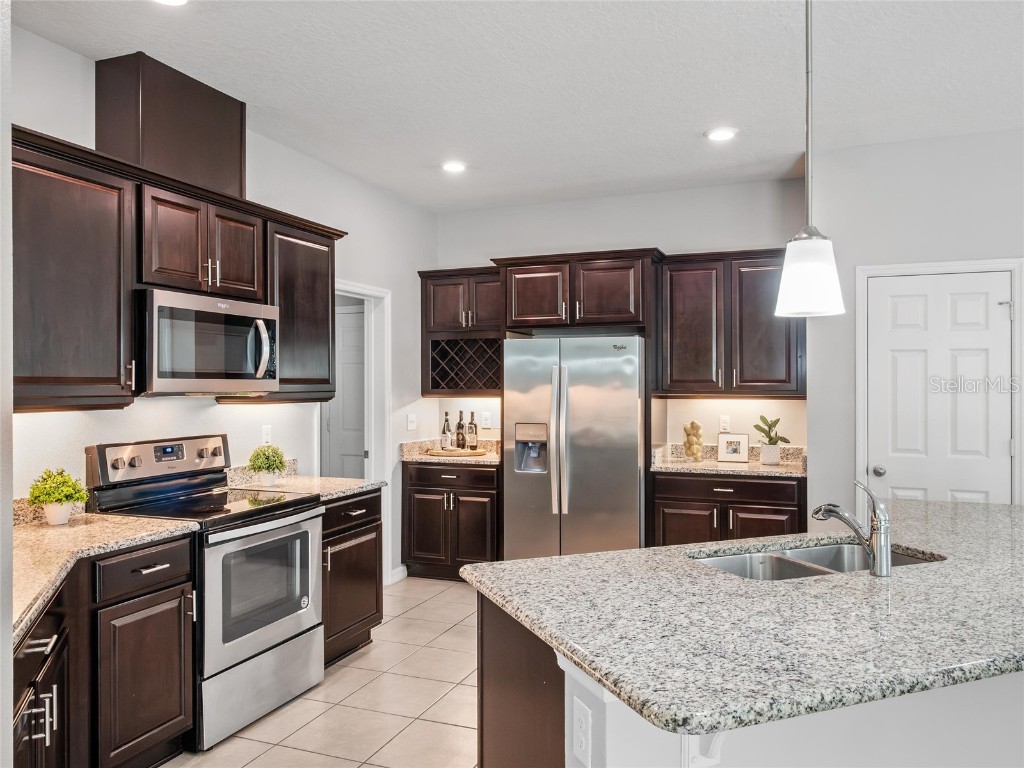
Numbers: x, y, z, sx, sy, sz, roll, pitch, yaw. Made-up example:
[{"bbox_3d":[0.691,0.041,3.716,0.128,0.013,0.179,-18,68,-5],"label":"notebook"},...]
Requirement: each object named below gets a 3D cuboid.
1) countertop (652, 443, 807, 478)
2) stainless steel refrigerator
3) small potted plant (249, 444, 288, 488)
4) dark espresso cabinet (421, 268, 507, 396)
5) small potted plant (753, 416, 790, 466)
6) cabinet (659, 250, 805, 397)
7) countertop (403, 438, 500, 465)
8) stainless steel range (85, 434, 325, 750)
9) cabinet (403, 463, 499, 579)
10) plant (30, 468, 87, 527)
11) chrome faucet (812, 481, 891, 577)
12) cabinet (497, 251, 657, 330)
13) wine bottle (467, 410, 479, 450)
[{"bbox_3d":[1.453,0.499,5.102,0.948,0.139,0.630,0,0,21],"label":"countertop"},{"bbox_3d":[0.503,0.569,5.300,0.905,1.750,0.855,0,0,21],"label":"stainless steel refrigerator"},{"bbox_3d":[-1.268,0.426,4.047,0.190,0.214,0.190,0,0,0],"label":"small potted plant"},{"bbox_3d":[-0.291,-0.376,5.964,0.805,0.960,0.370,0,0,22],"label":"dark espresso cabinet"},{"bbox_3d":[1.745,0.369,5.167,0.245,0.327,0.225,0,0,21],"label":"small potted plant"},{"bbox_3d":[1.494,-0.394,5.222,0.950,0.960,0.365,0,0,21],"label":"cabinet"},{"bbox_3d":[-0.345,0.512,5.833,0.805,0.127,0.645,0,0,22],"label":"countertop"},{"bbox_3d":[-1.330,0.853,3.458,0.675,1.190,0.762,0,0,21],"label":"stainless steel range"},{"bbox_3d":[-0.351,1.008,5.821,0.783,0.874,0.610,0,0,21],"label":"cabinet"},{"bbox_3d":[-1.753,0.433,2.970,0.225,0.216,0.230,0,0,21],"label":"plant"},{"bbox_3d":[1.004,0.410,2.268,0.062,0.252,0.262,0,0,-23],"label":"chrome faucet"},{"bbox_3d":[0.527,-0.620,5.471,1.120,0.480,0.675,0,0,22],"label":"cabinet"},{"bbox_3d":[-0.305,0.367,5.988,0.076,0.300,0.076,0,0,22],"label":"wine bottle"}]

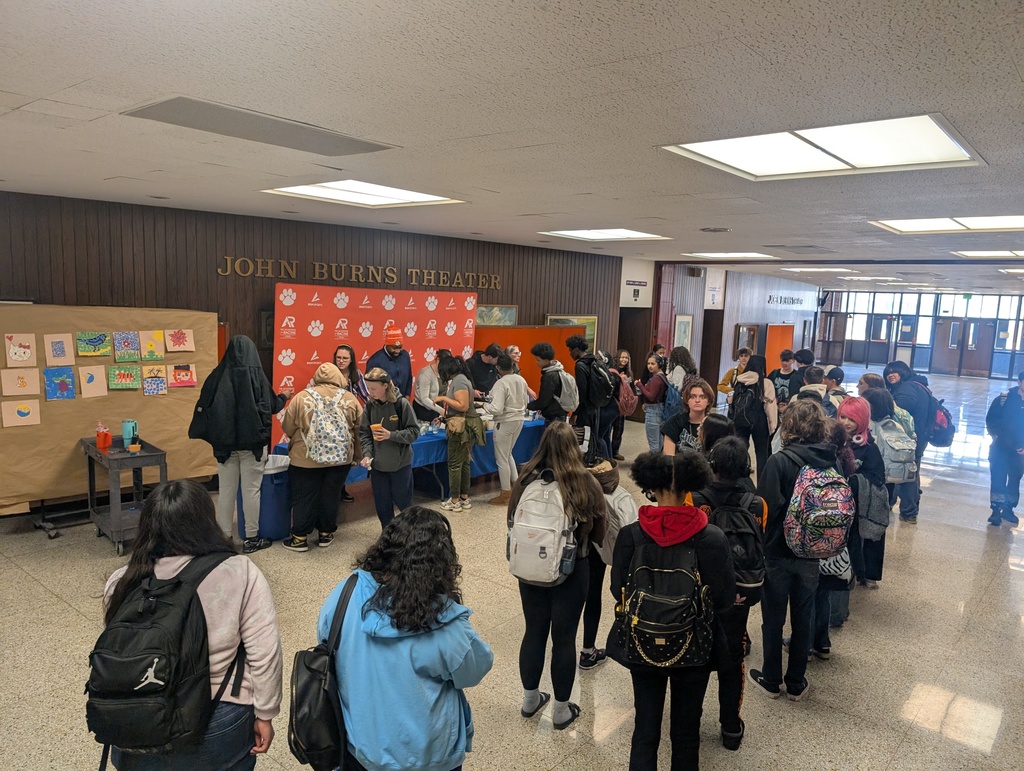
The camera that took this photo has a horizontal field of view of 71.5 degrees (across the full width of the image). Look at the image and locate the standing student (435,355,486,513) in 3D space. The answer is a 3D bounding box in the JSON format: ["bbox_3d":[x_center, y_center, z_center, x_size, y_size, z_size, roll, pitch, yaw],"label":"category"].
[{"bbox_3d":[-0.543,0.506,7.640,0.480,1.650,0.500,6,8,29],"label":"standing student"}]

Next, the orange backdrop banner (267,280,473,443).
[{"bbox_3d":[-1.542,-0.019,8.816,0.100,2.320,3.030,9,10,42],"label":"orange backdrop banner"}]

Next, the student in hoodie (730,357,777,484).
[{"bbox_3d":[2.798,0.498,8.301,0.500,1.720,0.480,8,9,40],"label":"student in hoodie"}]

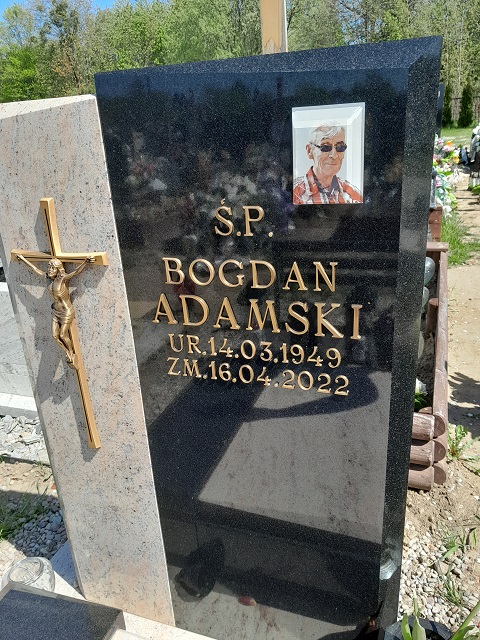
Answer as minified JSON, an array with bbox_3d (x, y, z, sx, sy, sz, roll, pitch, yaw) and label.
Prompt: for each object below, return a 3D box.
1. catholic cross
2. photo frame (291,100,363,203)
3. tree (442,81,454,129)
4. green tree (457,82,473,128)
[{"bbox_3d":[-0.295,0.034,0.849,0.184,0.463,0.050,4,22,19],"label":"catholic cross"},{"bbox_3d":[0.109,-0.204,0.622,0.089,0.118,0.010,4,22,19],"label":"photo frame"},{"bbox_3d":[12.101,-12.461,29.000,0.780,2.450,0.780,5,24,22],"label":"tree"},{"bbox_3d":[13.071,-12.461,29.000,0.820,2.450,0.820,5,24,22],"label":"green tree"}]

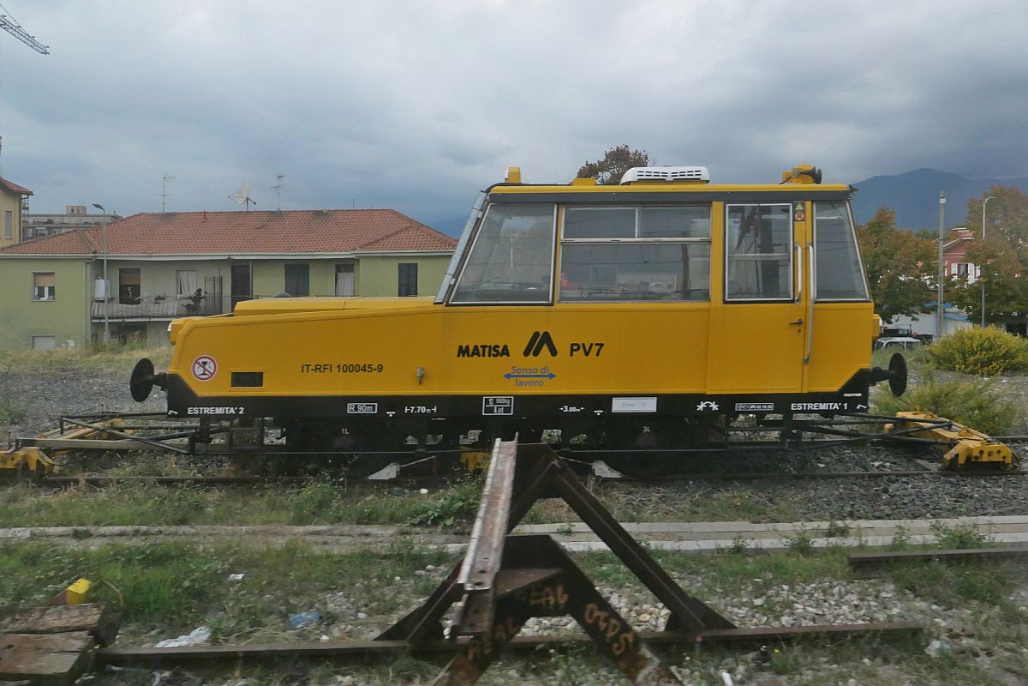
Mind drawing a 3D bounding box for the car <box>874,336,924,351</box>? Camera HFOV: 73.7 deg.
[{"bbox_3d":[19.700,0.460,35.800,4.000,1.500,1.700,0,4,0],"label":"car"}]

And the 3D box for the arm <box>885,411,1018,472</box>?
[{"bbox_3d":[4.820,1.090,7.820,0.680,0.350,1.700,0,4,0],"label":"arm"}]

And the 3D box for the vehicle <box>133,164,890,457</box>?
[{"bbox_3d":[0.060,-0.285,7.810,7.700,3.200,2.700,0,4,0],"label":"vehicle"}]

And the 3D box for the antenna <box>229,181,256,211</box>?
[{"bbox_3d":[-13.900,-7.460,35.000,1.300,1.480,1.200,-3,5,-35],"label":"antenna"}]

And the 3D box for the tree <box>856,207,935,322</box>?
[{"bbox_3d":[23.900,-3.800,43.700,6.000,9.400,6.000,0,4,0],"label":"tree"}]

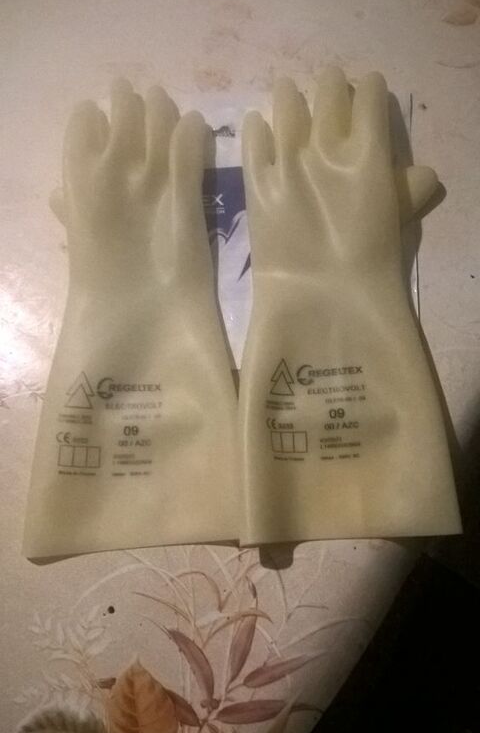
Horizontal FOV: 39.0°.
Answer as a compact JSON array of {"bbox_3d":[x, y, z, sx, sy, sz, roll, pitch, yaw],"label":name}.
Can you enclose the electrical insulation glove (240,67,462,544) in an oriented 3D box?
[{"bbox_3d":[0.069,-0.056,0.497,0.152,0.075,0.359,-2,80,0],"label":"electrical insulation glove"}]

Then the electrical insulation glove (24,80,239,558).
[{"bbox_3d":[-0.074,-0.048,0.495,0.148,0.075,0.355,0,80,0],"label":"electrical insulation glove"}]

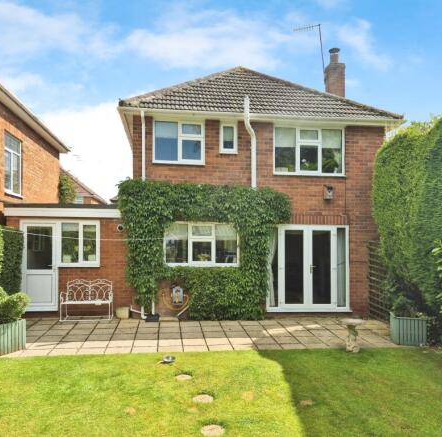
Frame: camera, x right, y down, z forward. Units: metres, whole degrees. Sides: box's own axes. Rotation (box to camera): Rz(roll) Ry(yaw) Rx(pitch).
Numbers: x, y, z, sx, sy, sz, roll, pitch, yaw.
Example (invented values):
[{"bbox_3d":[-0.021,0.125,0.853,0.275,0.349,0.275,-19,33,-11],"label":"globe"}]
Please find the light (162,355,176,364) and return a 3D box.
[{"bbox_3d":[-0.843,2.295,6.333,0.200,0.090,0.200,0,-1,-8],"label":"light"}]

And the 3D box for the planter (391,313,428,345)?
[{"bbox_3d":[3.578,2.110,7.413,0.525,0.505,0.525,0,-1,15],"label":"planter"}]

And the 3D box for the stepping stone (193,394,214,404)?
[{"bbox_3d":[-0.224,2.298,4.945,0.270,0.040,0.270,0,-1,-8],"label":"stepping stone"}]

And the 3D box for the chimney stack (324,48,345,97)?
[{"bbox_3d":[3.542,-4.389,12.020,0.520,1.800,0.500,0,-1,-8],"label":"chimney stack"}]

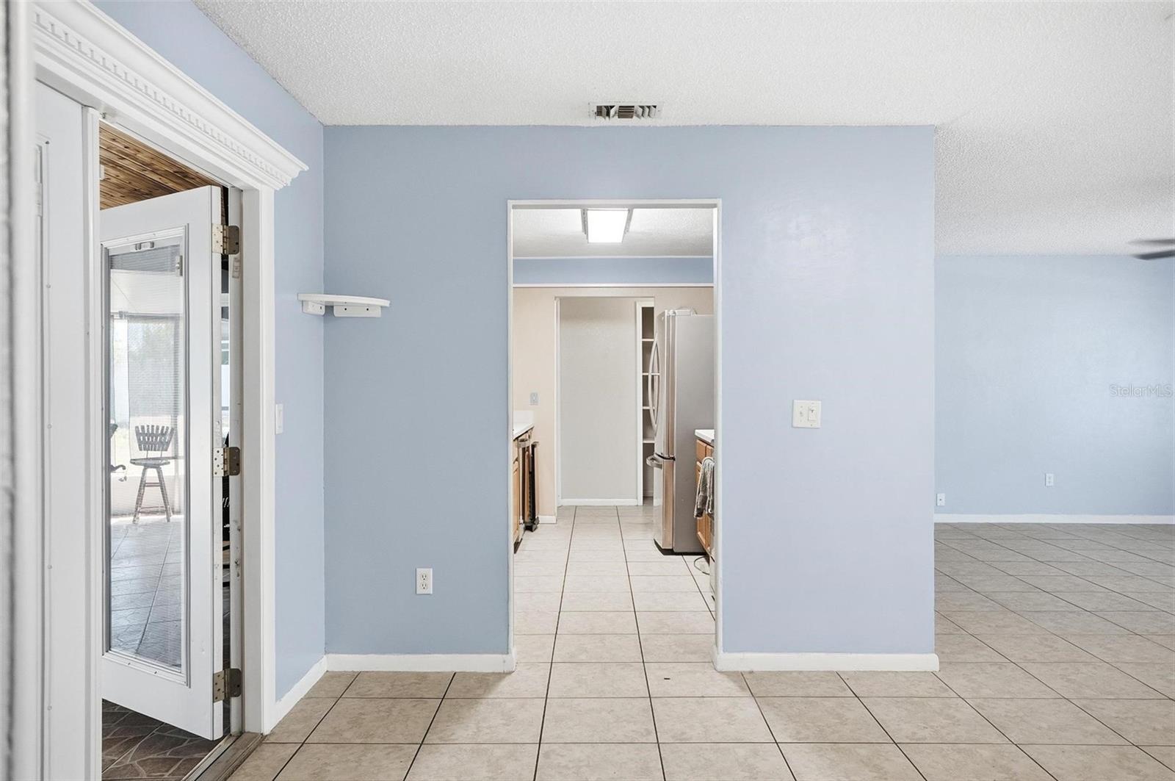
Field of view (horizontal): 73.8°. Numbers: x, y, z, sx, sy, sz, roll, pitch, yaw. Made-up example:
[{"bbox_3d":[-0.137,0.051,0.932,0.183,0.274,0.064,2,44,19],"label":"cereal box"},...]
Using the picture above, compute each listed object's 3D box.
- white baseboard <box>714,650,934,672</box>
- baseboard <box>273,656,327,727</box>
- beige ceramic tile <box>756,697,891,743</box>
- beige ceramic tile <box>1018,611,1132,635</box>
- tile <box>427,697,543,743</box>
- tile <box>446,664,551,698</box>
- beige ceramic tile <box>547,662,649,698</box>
[{"bbox_3d":[1.069,1.206,3.471,0.980,0.082,0.017,0,0,0],"label":"white baseboard"},{"bbox_3d":[-1.161,1.210,3.191,0.015,0.082,0.585,0,0,0],"label":"baseboard"},{"bbox_3d":[0.883,1.255,2.972,0.413,0.010,0.400,0,1,1],"label":"beige ceramic tile"},{"bbox_3d":[2.570,1.239,4.151,0.414,0.010,0.402,0,0,1],"label":"beige ceramic tile"},{"bbox_3d":[-0.377,1.248,2.972,0.414,0.010,0.402,0,0,1],"label":"tile"},{"bbox_3d":[-0.373,1.254,3.371,0.420,0.010,0.390,0,0,0],"label":"tile"},{"bbox_3d":[0.047,1.253,3.380,0.413,0.010,0.400,0,1,1],"label":"beige ceramic tile"}]

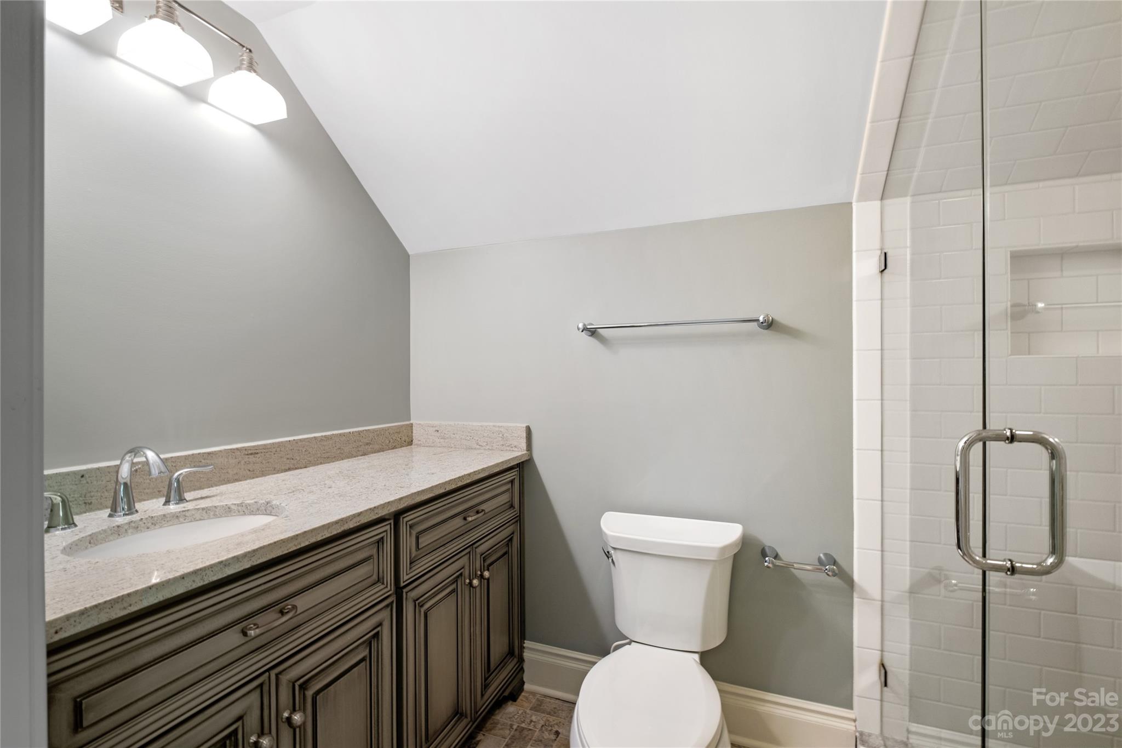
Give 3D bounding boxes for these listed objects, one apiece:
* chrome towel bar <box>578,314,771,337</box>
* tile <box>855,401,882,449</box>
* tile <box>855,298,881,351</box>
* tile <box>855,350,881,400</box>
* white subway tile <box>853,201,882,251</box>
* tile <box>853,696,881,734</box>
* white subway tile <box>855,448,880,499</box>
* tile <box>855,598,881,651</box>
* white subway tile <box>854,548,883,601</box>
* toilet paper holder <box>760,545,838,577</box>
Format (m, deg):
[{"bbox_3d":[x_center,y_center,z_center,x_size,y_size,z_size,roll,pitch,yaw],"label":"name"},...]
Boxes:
[{"bbox_3d":[0.377,-0.168,1.617,0.662,0.052,0.095,0,0,21],"label":"chrome towel bar"},{"bbox_3d":[0.942,0.155,1.441,0.074,0.152,0.010,0,0,21],"label":"tile"},{"bbox_3d":[0.941,-0.150,1.443,0.074,0.152,0.010,0,0,21],"label":"tile"},{"bbox_3d":[0.941,0.003,1.442,0.074,0.151,0.010,0,0,21],"label":"tile"},{"bbox_3d":[0.940,-0.457,1.445,0.074,0.152,0.010,0,0,21],"label":"white subway tile"},{"bbox_3d":[0.944,1.046,1.435,0.074,0.107,0.010,0,0,21],"label":"tile"},{"bbox_3d":[0.942,0.309,1.440,0.074,0.151,0.010,0,0,21],"label":"white subway tile"},{"bbox_3d":[0.943,0.765,1.437,0.074,0.150,0.010,0,0,21],"label":"tile"},{"bbox_3d":[0.943,0.614,1.438,0.074,0.151,0.010,0,0,21],"label":"white subway tile"},{"bbox_3d":[0.748,0.594,1.469,0.218,0.052,0.095,0,0,21],"label":"toilet paper holder"}]

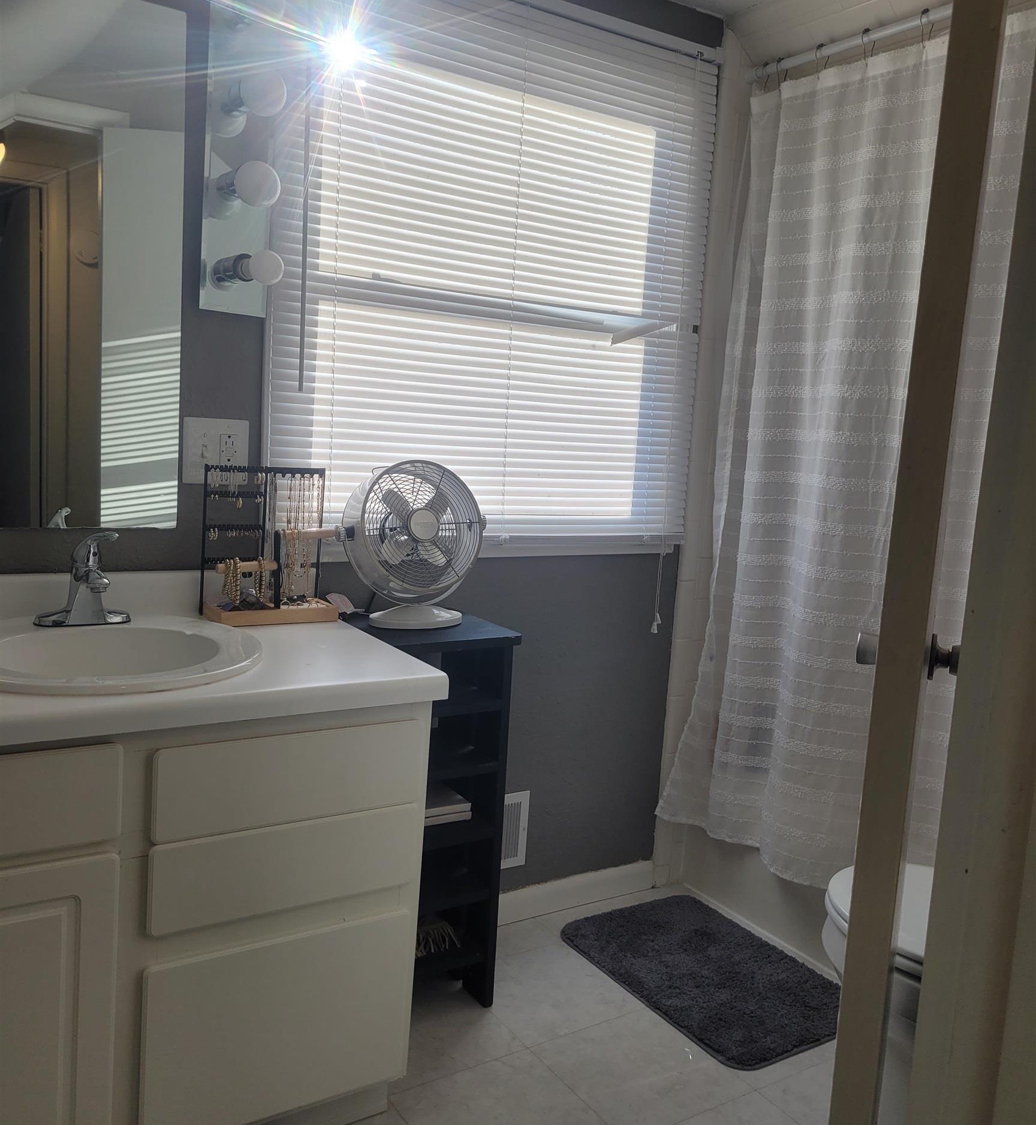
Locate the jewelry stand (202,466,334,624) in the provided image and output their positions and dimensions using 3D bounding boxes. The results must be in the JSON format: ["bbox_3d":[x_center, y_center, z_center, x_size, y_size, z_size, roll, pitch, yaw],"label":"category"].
[{"bbox_3d":[-0.466,-0.035,1.967,0.235,0.285,0.125,-2,9,-33],"label":"jewelry stand"}]

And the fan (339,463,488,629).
[{"bbox_3d":[-0.203,-0.044,2.095,0.315,0.326,0.190,-2,9,-36],"label":"fan"}]

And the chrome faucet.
[{"bbox_3d":[-0.720,0.025,1.745,0.158,0.172,0.160,-2,9,-33],"label":"chrome faucet"}]

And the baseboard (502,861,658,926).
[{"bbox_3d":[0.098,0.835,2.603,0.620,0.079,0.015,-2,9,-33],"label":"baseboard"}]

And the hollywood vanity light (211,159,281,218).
[{"bbox_3d":[-0.476,-0.669,1.857,0.080,0.080,0.150,-2,9,-33],"label":"hollywood vanity light"}]

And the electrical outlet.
[{"bbox_3d":[-0.580,-0.212,1.989,0.125,0.124,0.012,-2,9,-33],"label":"electrical outlet"}]

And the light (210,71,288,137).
[{"bbox_3d":[-0.459,-0.824,1.842,0.080,0.080,0.150,-2,9,-33],"label":"light"}]

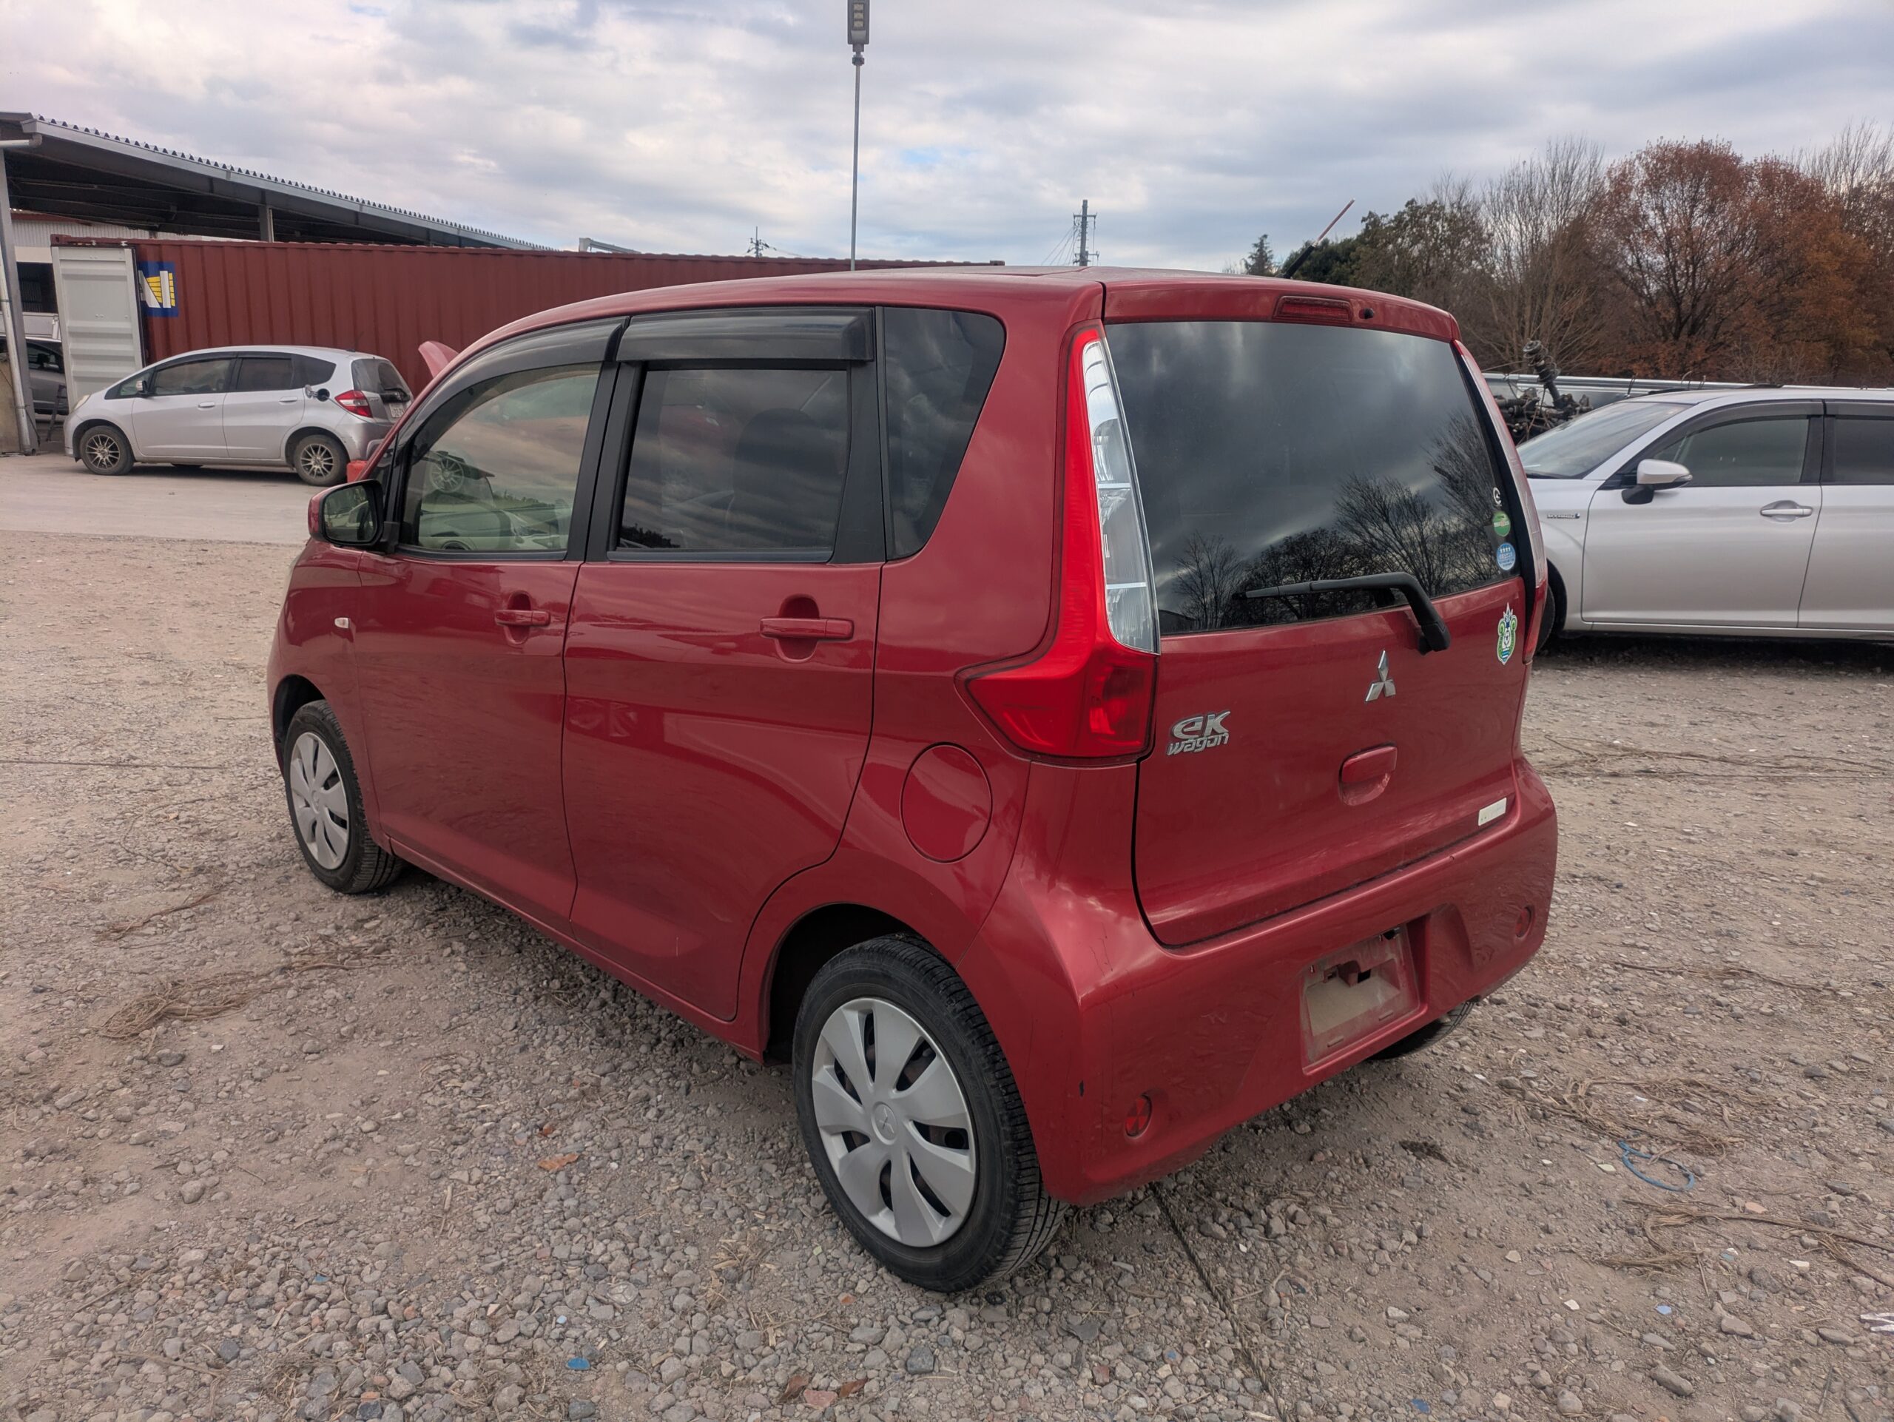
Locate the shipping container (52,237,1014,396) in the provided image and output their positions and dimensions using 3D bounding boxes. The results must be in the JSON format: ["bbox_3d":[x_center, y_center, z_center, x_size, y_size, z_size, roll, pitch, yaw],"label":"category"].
[{"bbox_3d":[-5.408,-4.720,18.930,12.190,2.850,2.438,2,13,2],"label":"shipping container"}]

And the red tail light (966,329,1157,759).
[{"bbox_3d":[0.168,-0.217,1.777,0.195,0.565,0.235,-8,15,-35],"label":"red tail light"}]

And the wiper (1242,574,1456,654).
[{"bbox_3d":[0.605,-0.135,2.030,0.510,0.150,0.075,-11,-3,-42],"label":"wiper"}]

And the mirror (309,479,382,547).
[{"bbox_3d":[-1.356,-0.444,3.066,0.140,0.155,0.180,11,16,41],"label":"mirror"}]

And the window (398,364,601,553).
[{"bbox_3d":[-0.967,-0.527,2.908,0.050,0.420,0.860,7,4,-44],"label":"window"}]

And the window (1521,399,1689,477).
[{"bbox_3d":[3.645,-1.530,7.850,0.880,0.140,1.280,-29,8,11],"label":"window"}]

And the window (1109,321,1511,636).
[{"bbox_3d":[0.630,-0.392,2.135,1.070,0.470,0.090,-11,-3,-42],"label":"window"}]

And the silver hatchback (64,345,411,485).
[{"bbox_3d":[-8.292,-3.501,16.004,3.900,1.525,1.695,3,13,5],"label":"silver hatchback"}]

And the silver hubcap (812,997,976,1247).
[{"bbox_3d":[-0.081,0.624,2.083,0.055,0.377,0.377,-11,16,-42],"label":"silver hubcap"}]

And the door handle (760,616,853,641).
[{"bbox_3d":[-0.207,-0.122,2.032,0.045,0.038,0.228,-11,16,-42],"label":"door handle"}]

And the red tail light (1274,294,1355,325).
[{"bbox_3d":[0.572,-0.624,2.139,0.220,0.040,0.040,-11,16,-42],"label":"red tail light"}]

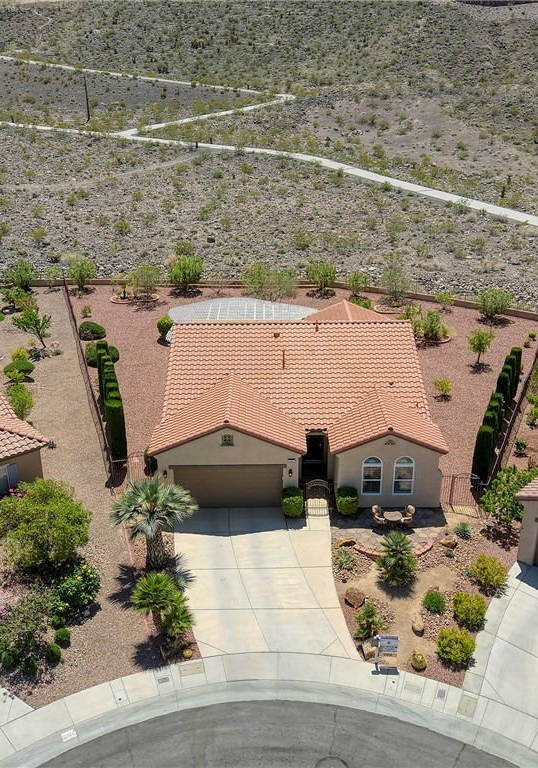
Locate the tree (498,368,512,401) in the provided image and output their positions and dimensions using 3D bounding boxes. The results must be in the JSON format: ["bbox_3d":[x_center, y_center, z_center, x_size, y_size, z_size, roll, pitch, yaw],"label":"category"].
[{"bbox_3d":[13.169,0.458,42.994,0.730,2.950,0.730,0,22,0],"label":"tree"}]

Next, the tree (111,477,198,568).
[{"bbox_3d":[-4.542,5.620,30.049,3.300,3.600,3.300,0,22,0],"label":"tree"}]

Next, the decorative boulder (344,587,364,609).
[{"bbox_3d":[3.233,8.020,28.831,0.730,0.630,0.780,0,23,0],"label":"decorative boulder"}]

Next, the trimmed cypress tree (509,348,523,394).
[{"bbox_3d":[14.520,-0.720,45.550,0.680,2.850,0.680,0,23,0],"label":"trimmed cypress tree"}]

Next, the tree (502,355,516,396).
[{"bbox_3d":[13.830,-0.250,44.400,0.680,2.850,0.680,0,23,0],"label":"tree"}]

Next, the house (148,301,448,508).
[{"bbox_3d":[1.229,-0.526,41.343,12.874,5.854,17.823,0,24,0],"label":"house"}]

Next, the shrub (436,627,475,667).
[{"bbox_3d":[6.324,8.911,26.010,1.320,1.250,1.320,0,22,0],"label":"shrub"}]

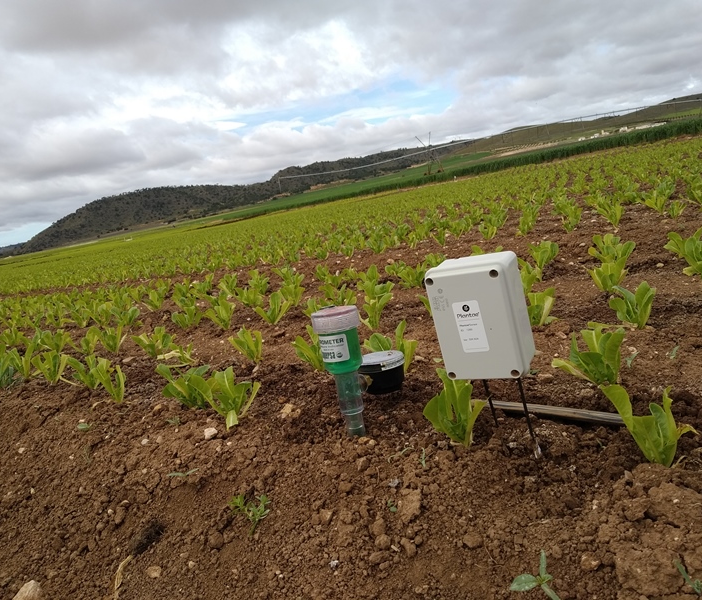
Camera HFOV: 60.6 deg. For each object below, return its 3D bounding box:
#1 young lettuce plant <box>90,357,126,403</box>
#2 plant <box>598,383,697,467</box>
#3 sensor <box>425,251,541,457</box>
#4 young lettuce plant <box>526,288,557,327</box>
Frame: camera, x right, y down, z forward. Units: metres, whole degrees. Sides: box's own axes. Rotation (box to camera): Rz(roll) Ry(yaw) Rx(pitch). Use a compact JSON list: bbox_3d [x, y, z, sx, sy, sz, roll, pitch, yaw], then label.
[{"bbox_3d":[-0.627,0.208,1.566,0.076,0.124,0.098,-15,11,-23],"label":"young lettuce plant"},{"bbox_3d":[0.396,0.168,0.796,0.108,0.109,0.114,-5,12,27],"label":"plant"},{"bbox_3d":[0.199,0.084,0.861,0.112,0.288,0.072,-7,16,33],"label":"sensor"},{"bbox_3d":[0.482,0.020,1.531,0.077,0.092,0.098,-7,11,17],"label":"young lettuce plant"}]

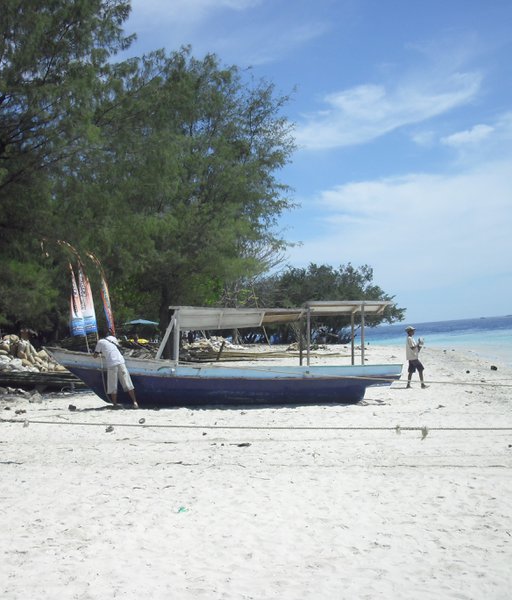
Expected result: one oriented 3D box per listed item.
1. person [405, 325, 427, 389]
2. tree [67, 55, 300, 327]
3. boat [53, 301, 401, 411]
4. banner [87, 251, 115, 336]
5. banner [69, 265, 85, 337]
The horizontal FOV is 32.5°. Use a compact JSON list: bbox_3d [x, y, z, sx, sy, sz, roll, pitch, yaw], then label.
[{"bbox_3d":[4.250,1.532,23.400,0.580,1.650,0.460,-5,-2,6],"label":"person"},{"bbox_3d":[-3.267,-4.003,38.000,10.200,13.600,9.800,-4,-2,0],"label":"tree"},{"bbox_3d":[-0.632,1.150,18.200,7.200,2.080,1.500,-2,-2,-6],"label":"boat"},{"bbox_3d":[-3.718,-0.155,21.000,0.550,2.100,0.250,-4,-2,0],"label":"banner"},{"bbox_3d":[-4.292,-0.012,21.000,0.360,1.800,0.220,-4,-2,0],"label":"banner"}]

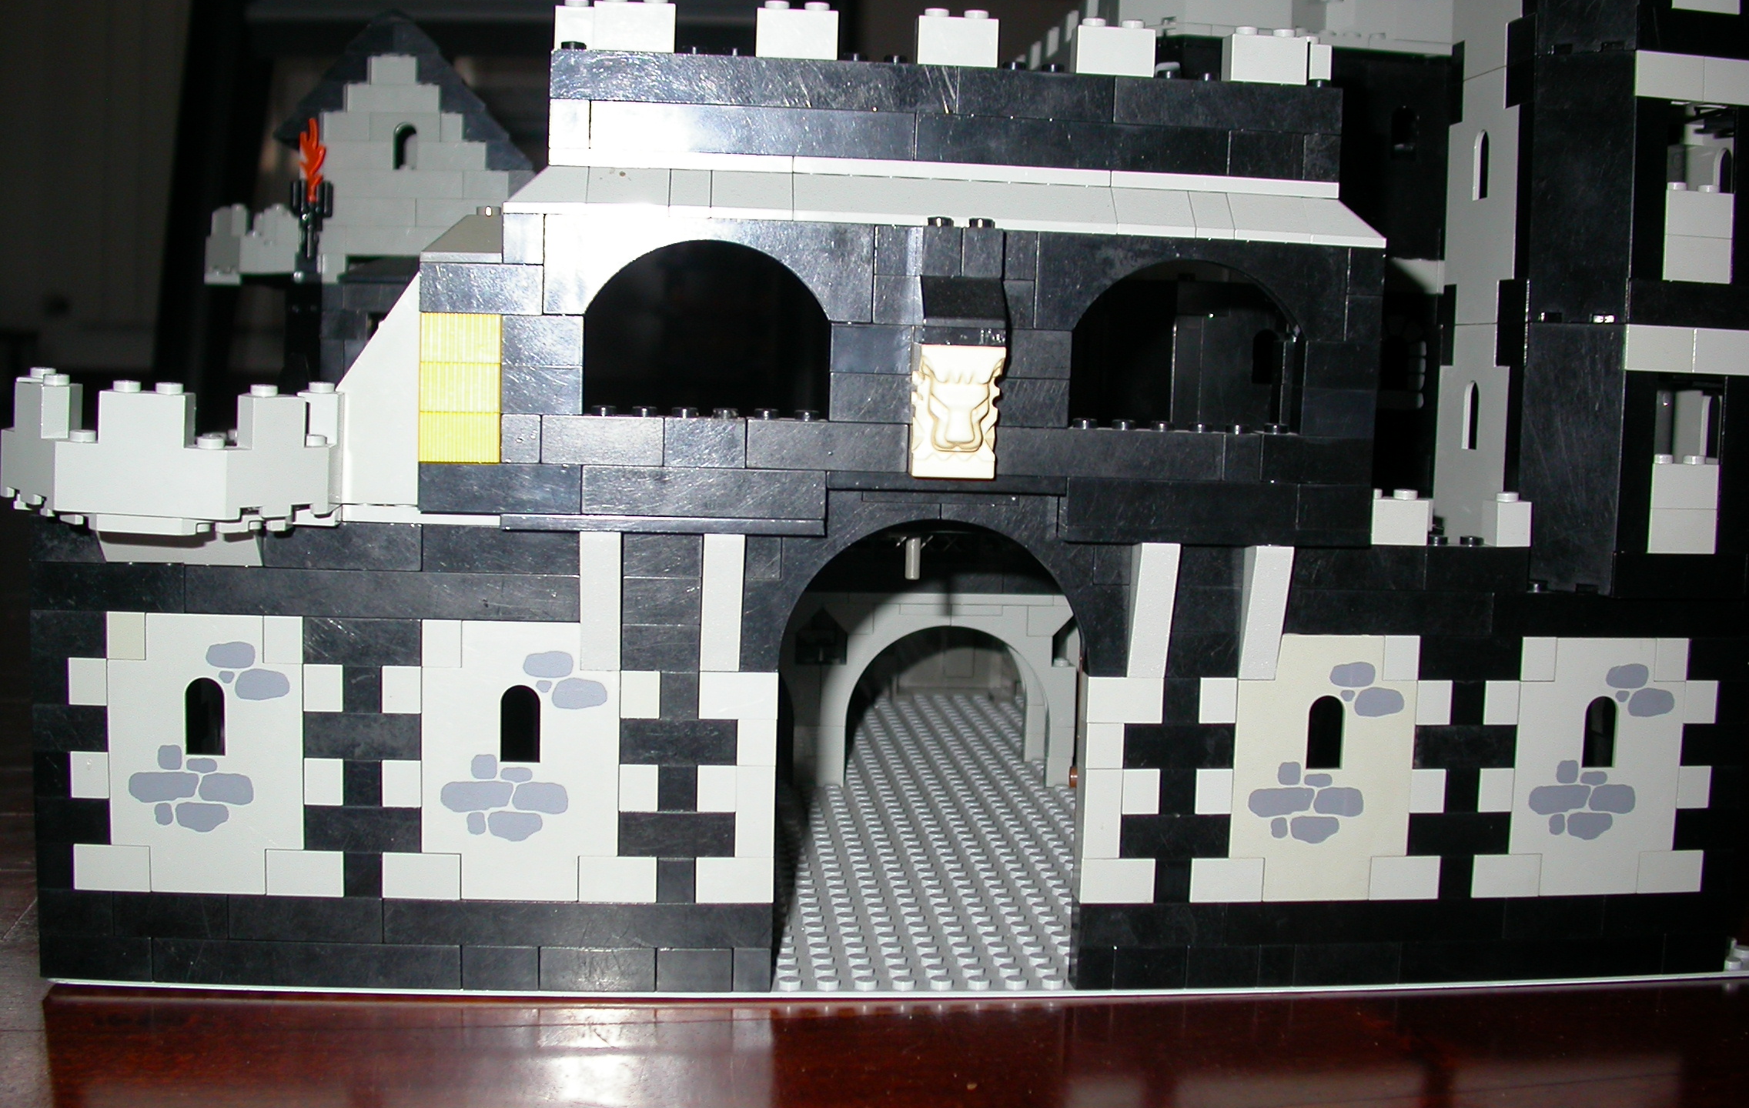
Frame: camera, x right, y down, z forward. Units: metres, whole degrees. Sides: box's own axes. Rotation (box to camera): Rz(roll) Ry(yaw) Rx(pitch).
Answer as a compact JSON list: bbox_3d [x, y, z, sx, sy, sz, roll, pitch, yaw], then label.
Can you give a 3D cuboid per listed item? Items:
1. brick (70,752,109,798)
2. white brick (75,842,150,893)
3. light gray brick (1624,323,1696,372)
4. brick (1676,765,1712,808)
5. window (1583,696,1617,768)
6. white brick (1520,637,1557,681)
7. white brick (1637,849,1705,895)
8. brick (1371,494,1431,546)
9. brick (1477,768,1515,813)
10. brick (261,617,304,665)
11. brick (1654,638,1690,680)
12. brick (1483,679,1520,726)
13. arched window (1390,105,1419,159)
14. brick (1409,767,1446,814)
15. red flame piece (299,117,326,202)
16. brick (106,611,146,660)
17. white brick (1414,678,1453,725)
[{"bbox_3d":[-0.158,0.044,0.389,0.008,0.010,0.008,1,5,-6],"label":"brick"},{"bbox_3d":[-0.156,0.064,0.395,0.016,0.010,0.008,1,5,-6],"label":"white brick"},{"bbox_3d":[0.165,-0.043,0.409,0.016,0.010,0.008,1,5,-6],"label":"light gray brick"},{"bbox_3d":[0.178,0.050,0.421,0.008,0.010,0.008,1,6,-6],"label":"brick"},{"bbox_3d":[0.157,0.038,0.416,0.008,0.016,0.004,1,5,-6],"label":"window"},{"bbox_3d":[0.143,0.022,0.415,0.008,0.010,0.008,1,5,-6],"label":"white brick"},{"bbox_3d":[0.176,0.070,0.430,0.016,0.010,0.008,1,5,-6],"label":"white brick"},{"bbox_3d":[0.108,-0.008,0.408,0.016,0.011,0.008,1,5,-6],"label":"brick"},{"bbox_3d":[0.133,0.050,0.416,0.008,0.010,0.008,1,6,-6],"label":"brick"},{"bbox_3d":[-0.119,0.017,0.389,0.008,0.010,0.008,1,5,-6],"label":"brick"},{"bbox_3d":[0.174,0.022,0.418,0.008,0.010,0.008,1,5,-6],"label":"brick"},{"bbox_3d":[0.133,0.031,0.412,0.008,0.011,0.008,1,5,-6],"label":"brick"},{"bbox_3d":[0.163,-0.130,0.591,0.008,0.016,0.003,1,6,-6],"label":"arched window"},{"bbox_3d":[0.119,0.050,0.415,0.008,0.010,0.008,1,5,-6],"label":"brick"},{"bbox_3d":[-0.185,-0.130,0.632,0.009,0.029,0.004,1,5,-6],"label":"red flame piece"},{"bbox_3d":[-0.150,0.016,0.388,0.008,0.010,0.008,1,5,-6],"label":"brick"},{"bbox_3d":[0.118,0.031,0.410,0.008,0.011,0.008,1,5,-6],"label":"white brick"}]

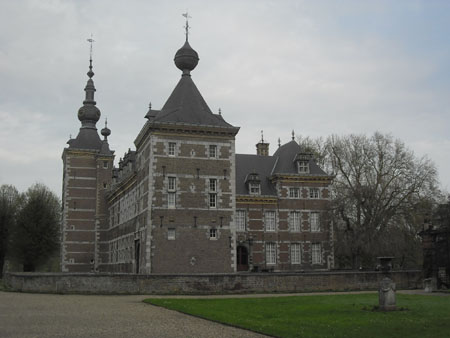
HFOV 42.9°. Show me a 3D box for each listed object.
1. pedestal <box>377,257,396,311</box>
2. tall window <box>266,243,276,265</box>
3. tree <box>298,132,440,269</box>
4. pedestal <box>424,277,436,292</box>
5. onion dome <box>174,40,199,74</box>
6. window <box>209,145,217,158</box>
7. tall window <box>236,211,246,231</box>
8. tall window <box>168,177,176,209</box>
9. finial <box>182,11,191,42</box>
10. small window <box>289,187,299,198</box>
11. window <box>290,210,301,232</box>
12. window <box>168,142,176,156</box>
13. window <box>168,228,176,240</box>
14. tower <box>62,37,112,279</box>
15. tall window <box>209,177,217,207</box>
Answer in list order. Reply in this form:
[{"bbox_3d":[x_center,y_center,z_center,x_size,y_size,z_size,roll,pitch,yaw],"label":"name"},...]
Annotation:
[{"bbox_3d":[6.268,4.438,22.246,0.700,2.025,0.700,2,-10,-14],"label":"pedestal"},{"bbox_3d":[6.194,11.331,76.560,1.482,2.829,0.250,3,-11,-19],"label":"tall window"},{"bbox_3d":[22.729,5.358,89.929,22.331,22.700,20.000,3,-11,-19],"label":"tree"},{"bbox_3d":[12.167,6.826,33.785,0.580,0.840,0.580,3,-10,-18],"label":"pedestal"},{"bbox_3d":[-3.704,-10.727,55.064,2.417,3.420,2.417,-1,-10,0],"label":"onion dome"},{"bbox_3d":[-1.096,-1.575,52.265,0.707,1.295,0.200,3,-10,-18],"label":"window"},{"bbox_3d":[2.239,7.503,83.210,1.637,3.022,0.200,3,-10,-18],"label":"tall window"},{"bbox_3d":[-4.485,2.015,48.565,0.668,2.740,0.250,3,-11,-19],"label":"tall window"},{"bbox_3d":[-3.785,-14.182,57.229,0.900,3.234,0.450,6,-12,-34],"label":"finial"},{"bbox_3d":[10.492,3.588,86.646,1.661,1.679,0.200,3,-10,-18],"label":"small window"},{"bbox_3d":[9.658,7.216,78.515,1.604,2.877,0.250,3,-11,-19],"label":"window"},{"bbox_3d":[-4.722,-1.763,51.088,0.675,1.248,0.200,3,-10,-18],"label":"window"},{"bbox_3d":[-4.449,5.459,47.954,0.651,0.974,0.250,3,-11,-19],"label":"window"},{"bbox_3d":[-19.726,-2.169,82.802,6.762,34.986,7.252,3,-10,-18],"label":"tower"},{"bbox_3d":[-1.078,2.209,51.612,0.707,2.653,0.200,3,-10,-18],"label":"tall window"}]

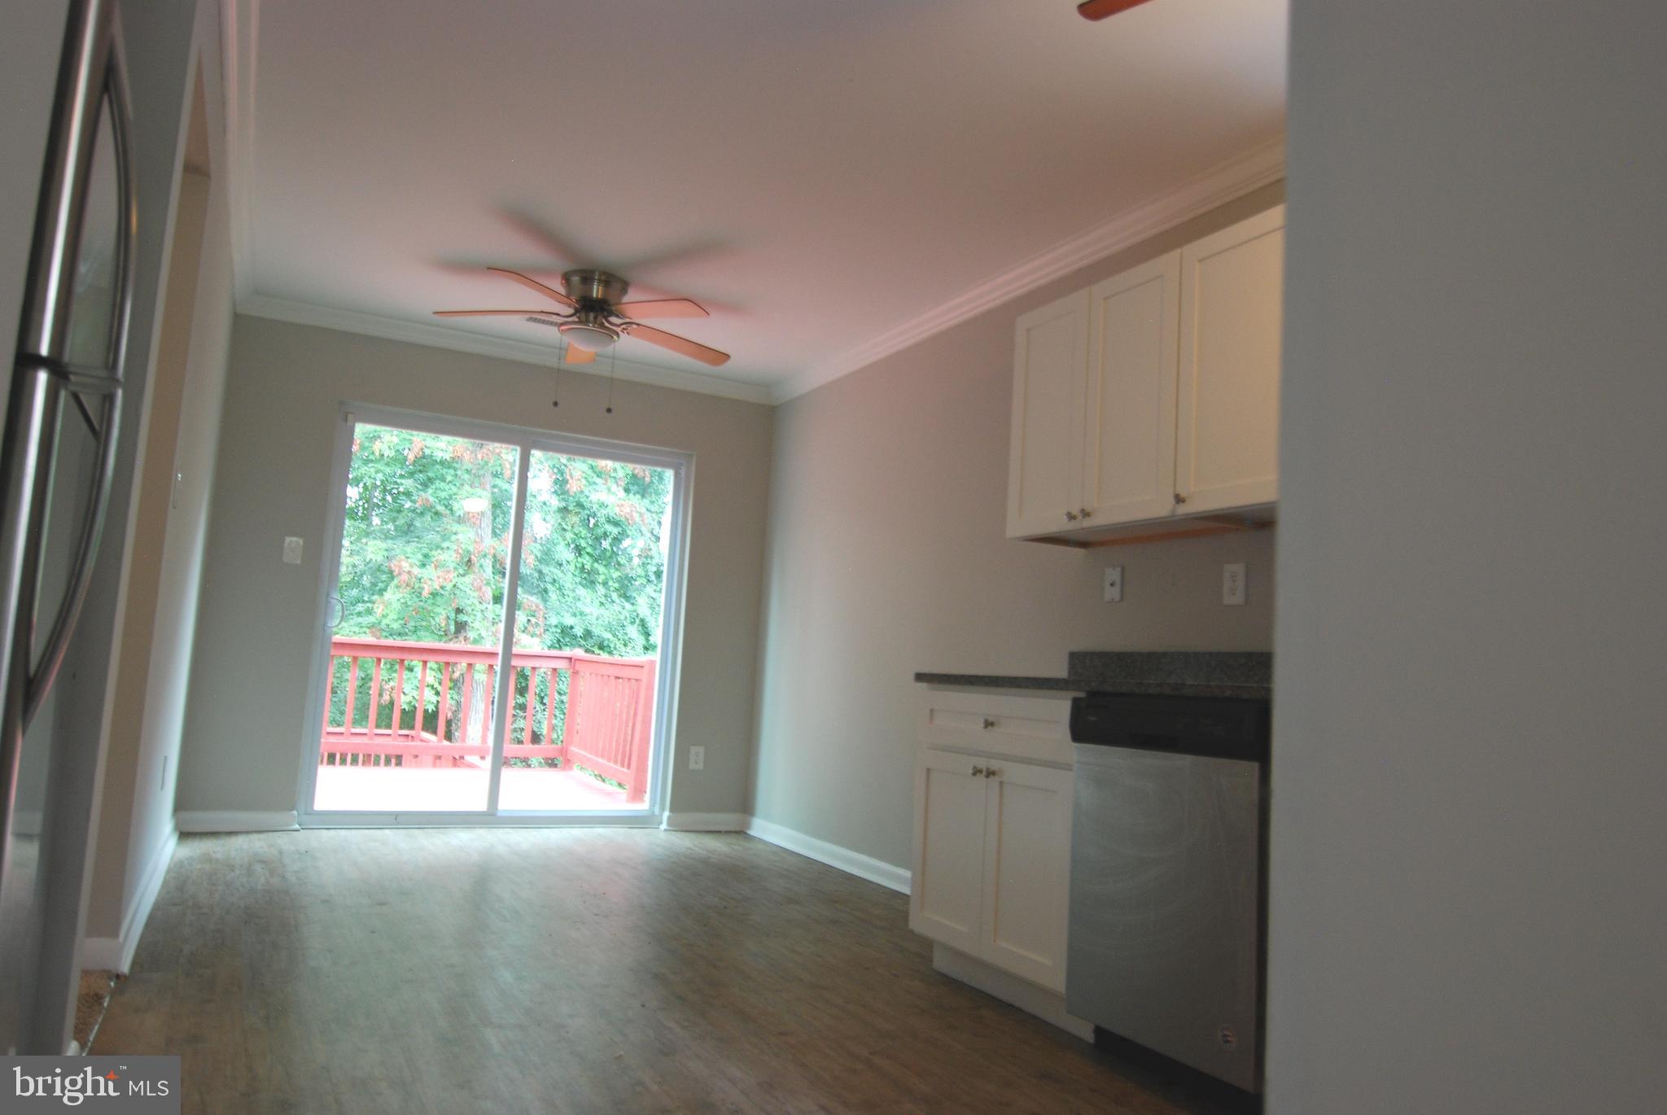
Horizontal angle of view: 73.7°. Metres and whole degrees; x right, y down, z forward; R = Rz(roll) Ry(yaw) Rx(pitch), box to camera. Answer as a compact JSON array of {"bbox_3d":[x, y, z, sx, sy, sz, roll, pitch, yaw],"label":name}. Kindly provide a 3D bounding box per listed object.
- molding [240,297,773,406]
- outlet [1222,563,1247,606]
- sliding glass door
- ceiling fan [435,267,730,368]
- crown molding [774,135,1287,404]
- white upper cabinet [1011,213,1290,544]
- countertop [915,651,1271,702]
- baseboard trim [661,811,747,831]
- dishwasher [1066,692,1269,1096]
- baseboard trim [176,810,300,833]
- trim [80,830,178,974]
[{"bbox_3d":[-1.563,-1.063,5.824,2.760,0.085,0.080,6,-7,-26],"label":"molding"},{"bbox_3d":[1.185,0.080,3.271,0.010,0.120,0.077,6,-7,-28],"label":"outlet"},{"bbox_3d":[-1.658,0.345,5.734,1.810,2.040,0.120,6,-7,-26],"label":"sliding glass door"},{"bbox_3d":[-1.014,-1.019,4.705,1.290,0.300,1.270,6,-7,-26],"label":"ceiling fan"},{"bbox_3d":[0.466,-1.049,4.809,0.080,0.085,3.690,6,-7,-28],"label":"crown molding"},{"bbox_3d":[1.027,-0.461,3.349,0.325,0.767,1.150,6,-7,-28],"label":"white upper cabinet"},{"bbox_3d":[0.907,0.312,3.021,0.684,0.140,1.450,6,-7,-28],"label":"countertop"},{"bbox_3d":[-0.687,1.445,6.089,0.470,0.095,0.018,6,-7,-26],"label":"baseboard trim"},{"bbox_3d":[1.005,0.770,2.682,0.615,0.825,0.618,6,-7,-28],"label":"dishwasher"},{"bbox_3d":[-2.737,1.218,5.103,0.490,0.100,0.018,6,-7,-26],"label":"baseboard trim"},{"bbox_3d":[-2.439,1.114,3.925,0.110,0.092,2.390,6,-7,-28],"label":"trim"}]

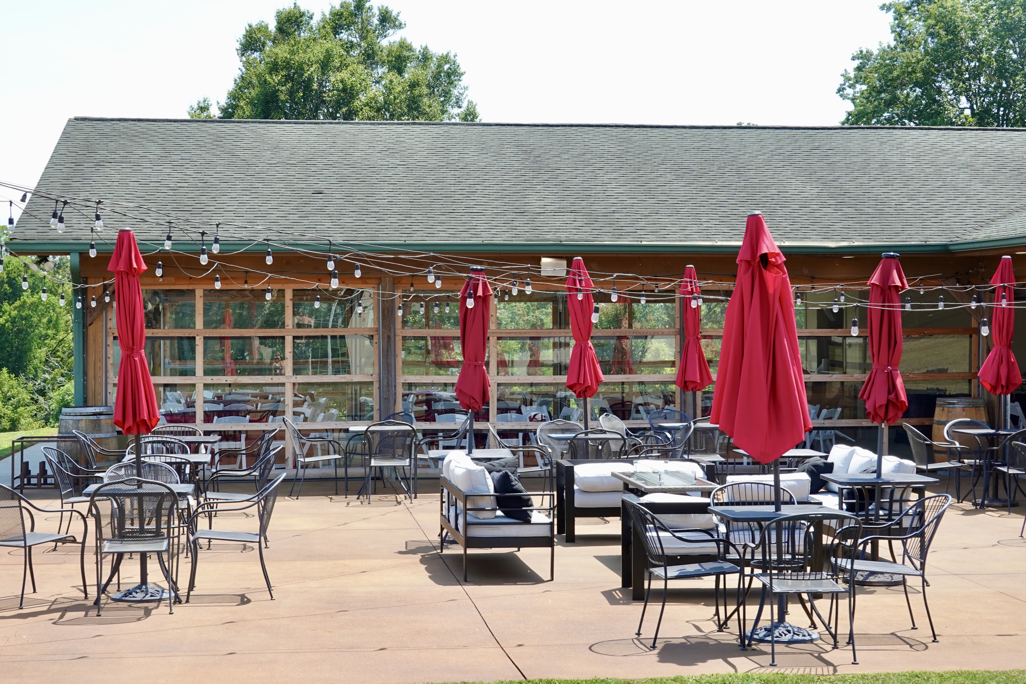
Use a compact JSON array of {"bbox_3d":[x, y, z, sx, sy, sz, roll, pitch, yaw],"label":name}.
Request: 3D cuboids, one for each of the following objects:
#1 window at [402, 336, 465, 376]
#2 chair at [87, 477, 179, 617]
[{"bbox_3d":[-0.844,0.166,21.155,1.078,0.491,0.050,0,0,-7],"label":"window"},{"bbox_3d":[-2.475,1.305,11.200,0.590,0.885,0.660,0,0,-12],"label":"chair"}]

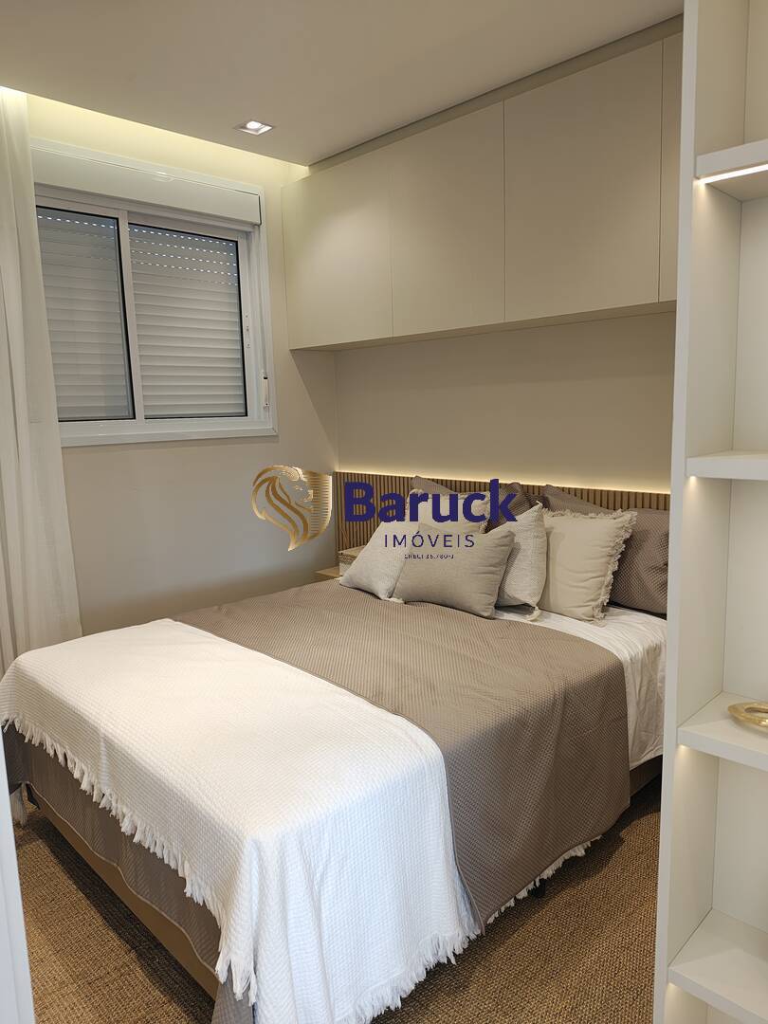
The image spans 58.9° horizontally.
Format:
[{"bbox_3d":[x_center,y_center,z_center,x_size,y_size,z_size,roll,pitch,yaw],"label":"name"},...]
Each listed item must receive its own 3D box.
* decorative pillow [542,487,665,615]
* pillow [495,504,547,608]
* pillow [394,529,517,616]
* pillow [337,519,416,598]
[{"bbox_3d":[0.911,0.157,2.753,0.660,0.480,0.170,7,-1,43],"label":"decorative pillow"},{"bbox_3d":[0.426,0.185,2.823,0.420,0.410,0.140,-6,-22,23],"label":"pillow"},{"bbox_3d":[0.280,0.228,2.812,0.490,0.350,0.140,6,-20,40],"label":"pillow"},{"bbox_3d":[0.012,0.195,3.139,0.140,0.420,0.430,43,-19,-31],"label":"pillow"}]

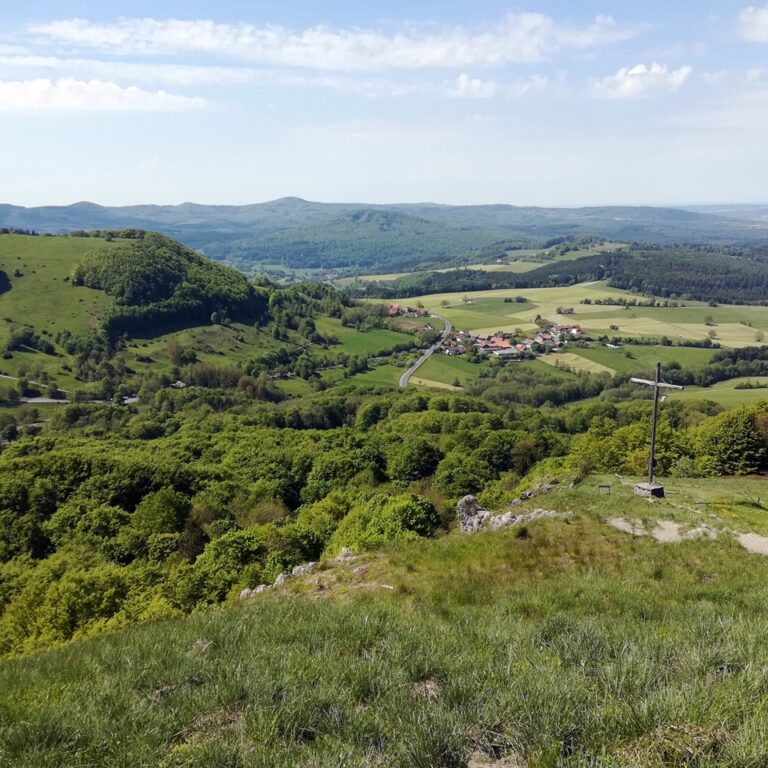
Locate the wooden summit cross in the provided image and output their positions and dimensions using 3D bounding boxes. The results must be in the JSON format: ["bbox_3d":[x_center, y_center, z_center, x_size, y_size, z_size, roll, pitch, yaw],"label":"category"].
[{"bbox_3d":[15.169,2.567,42.970,1.000,7.620,3.000,-13,18,-42],"label":"wooden summit cross"}]

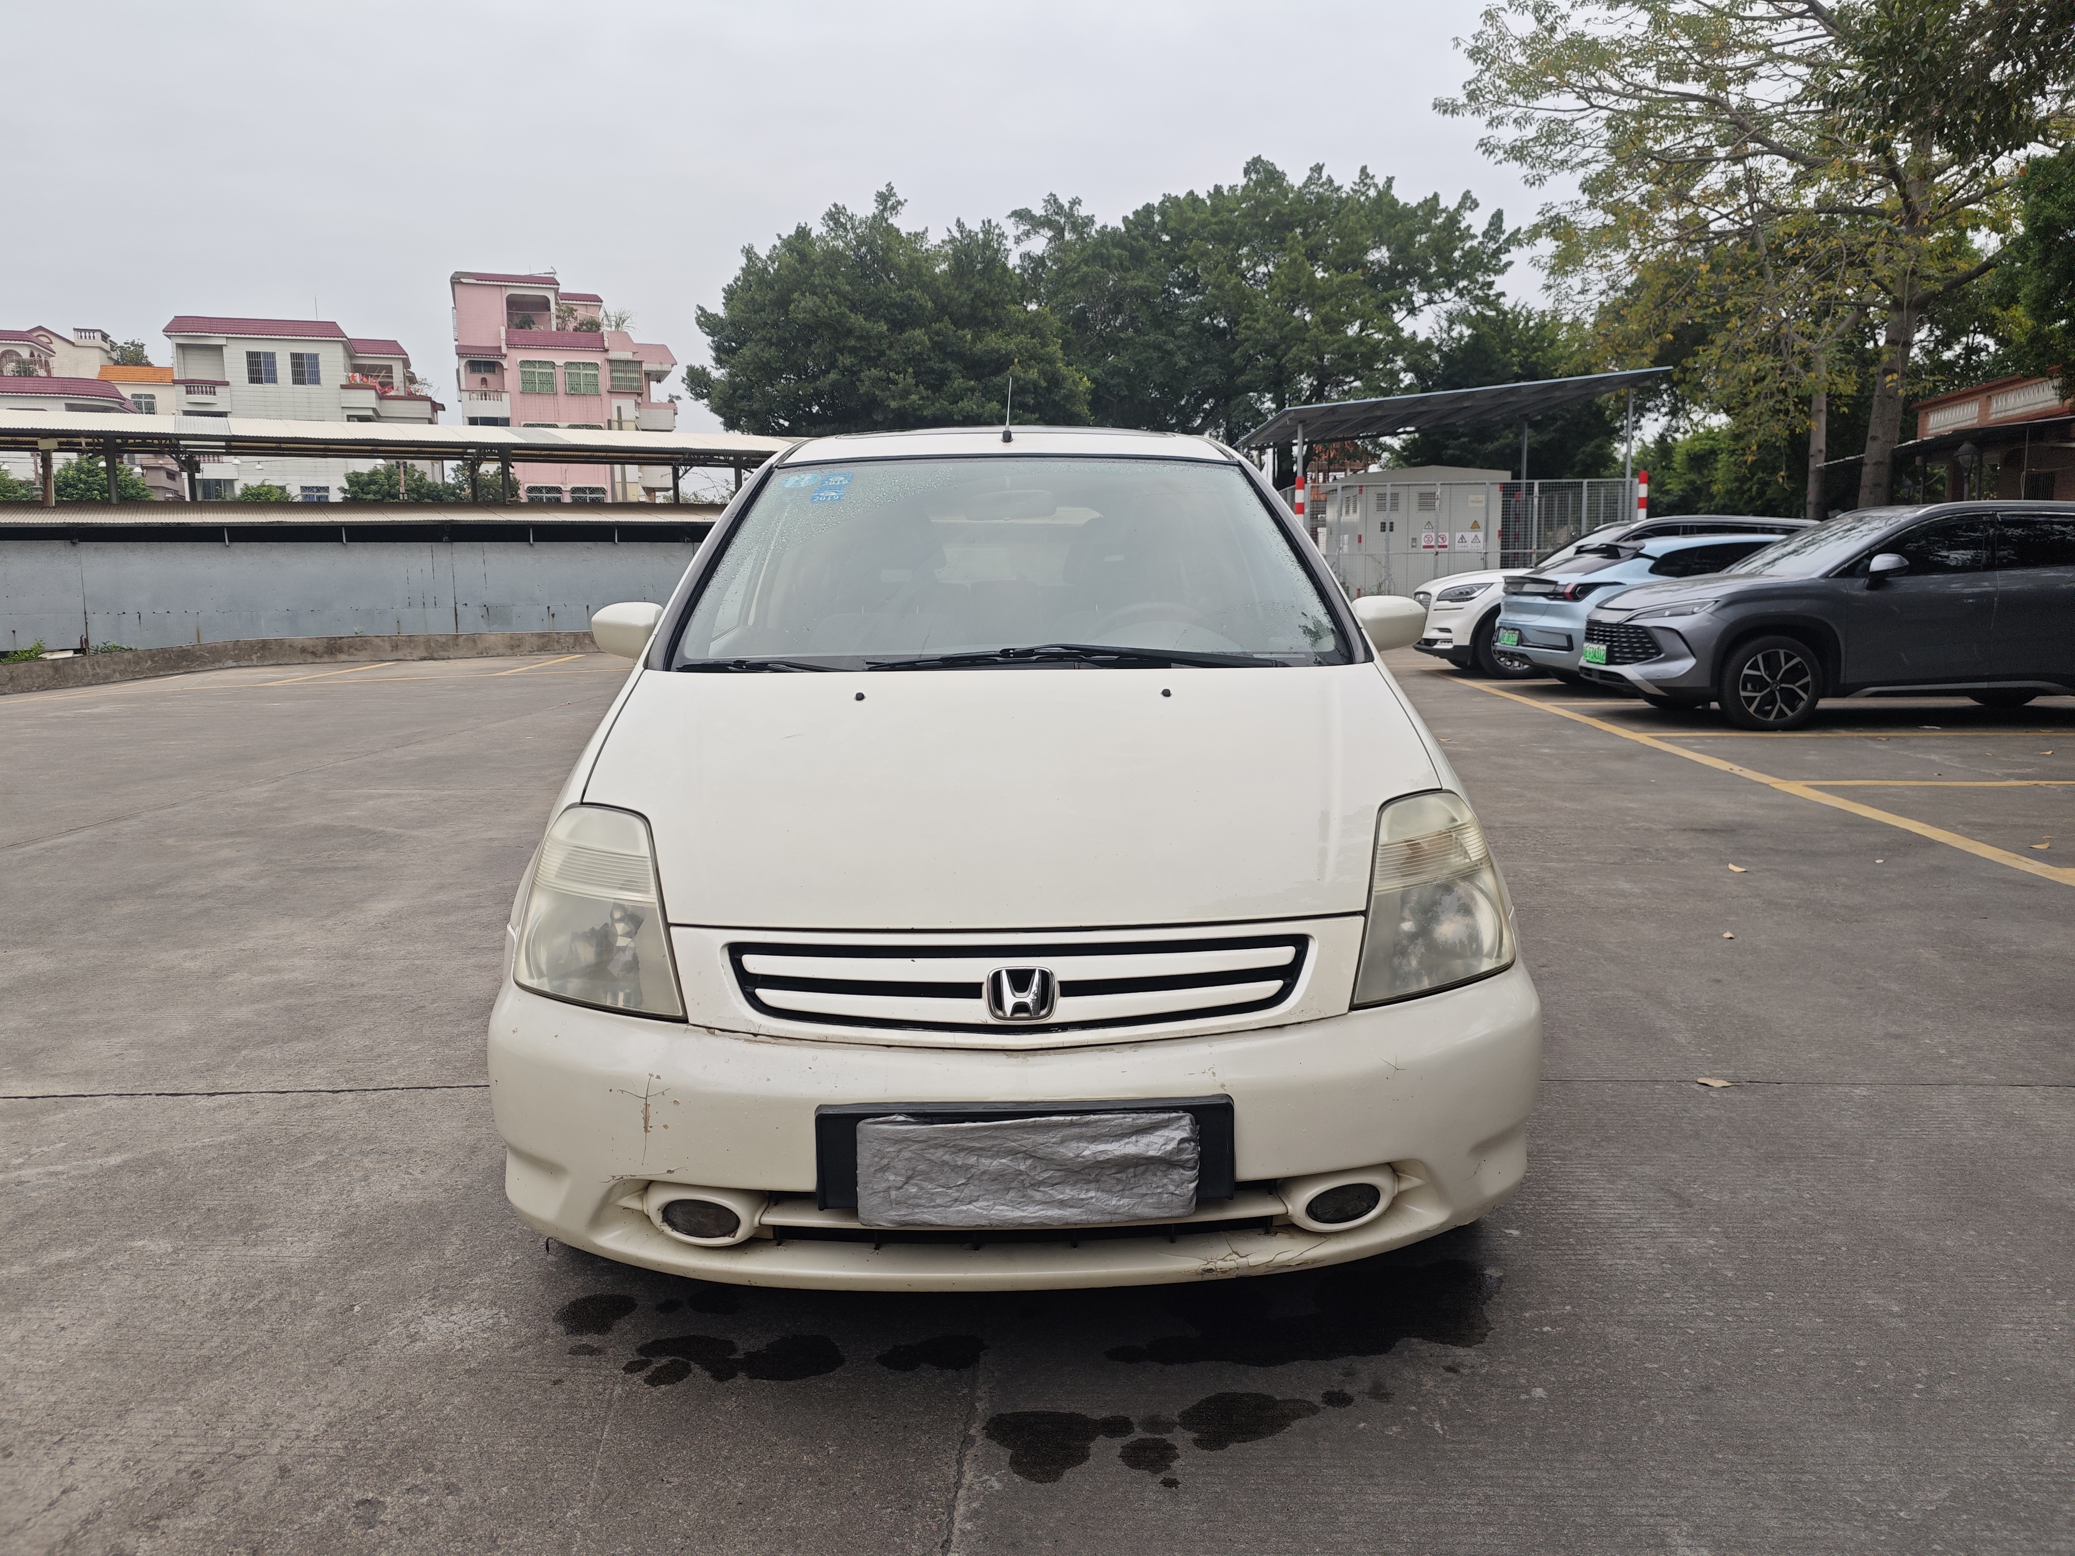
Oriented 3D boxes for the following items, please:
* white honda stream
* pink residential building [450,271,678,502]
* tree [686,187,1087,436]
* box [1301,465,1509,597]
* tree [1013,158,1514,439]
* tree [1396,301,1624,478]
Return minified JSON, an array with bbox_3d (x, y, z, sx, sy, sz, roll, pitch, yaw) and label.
[{"bbox_3d":[-0.072,-0.197,4.127,1.750,1.590,4.550,-1,7,-1],"label":"white honda stream"},{"bbox_3d":[-25.953,-17.642,82.584,11.500,17.800,10.500,-3,7,-17],"label":"pink residential building"},{"bbox_3d":[-4.738,-10.940,44.997,12.000,13.100,11.000,-1,7,0],"label":"tree"},{"bbox_3d":[6.844,-4.461,27.673,2.900,2.550,2.700,-1,7,-4],"label":"box"},{"bbox_3d":[6.658,-11.309,43.962,14.400,13.800,12.800,-1,7,0],"label":"tree"},{"bbox_3d":[12.498,-8.194,39.315,6.600,8.600,6.200,-1,7,0],"label":"tree"}]

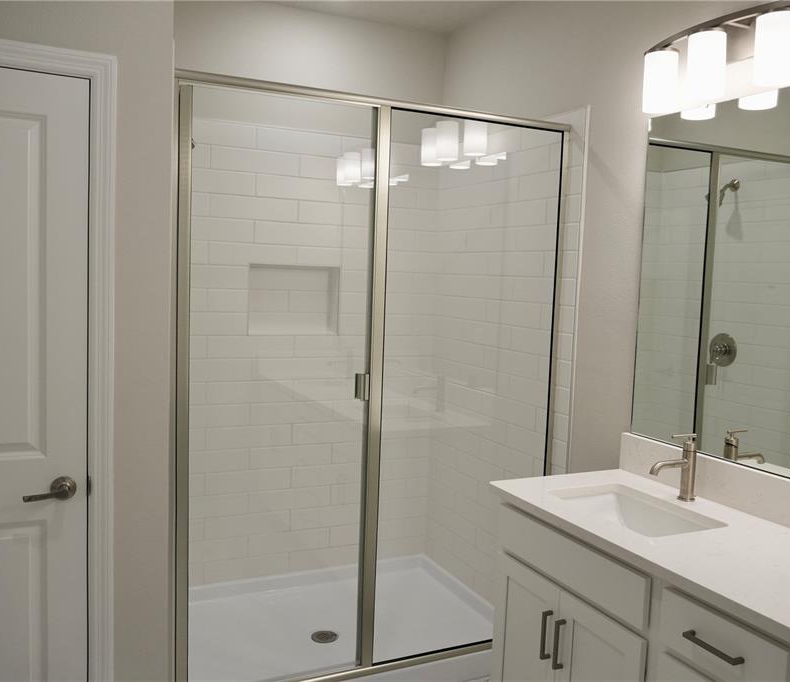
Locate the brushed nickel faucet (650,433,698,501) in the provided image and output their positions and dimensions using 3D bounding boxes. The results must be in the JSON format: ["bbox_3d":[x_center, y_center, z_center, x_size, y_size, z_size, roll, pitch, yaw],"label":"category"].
[{"bbox_3d":[0.831,0.381,2.293,0.183,0.200,0.052,-1,6,-26],"label":"brushed nickel faucet"}]

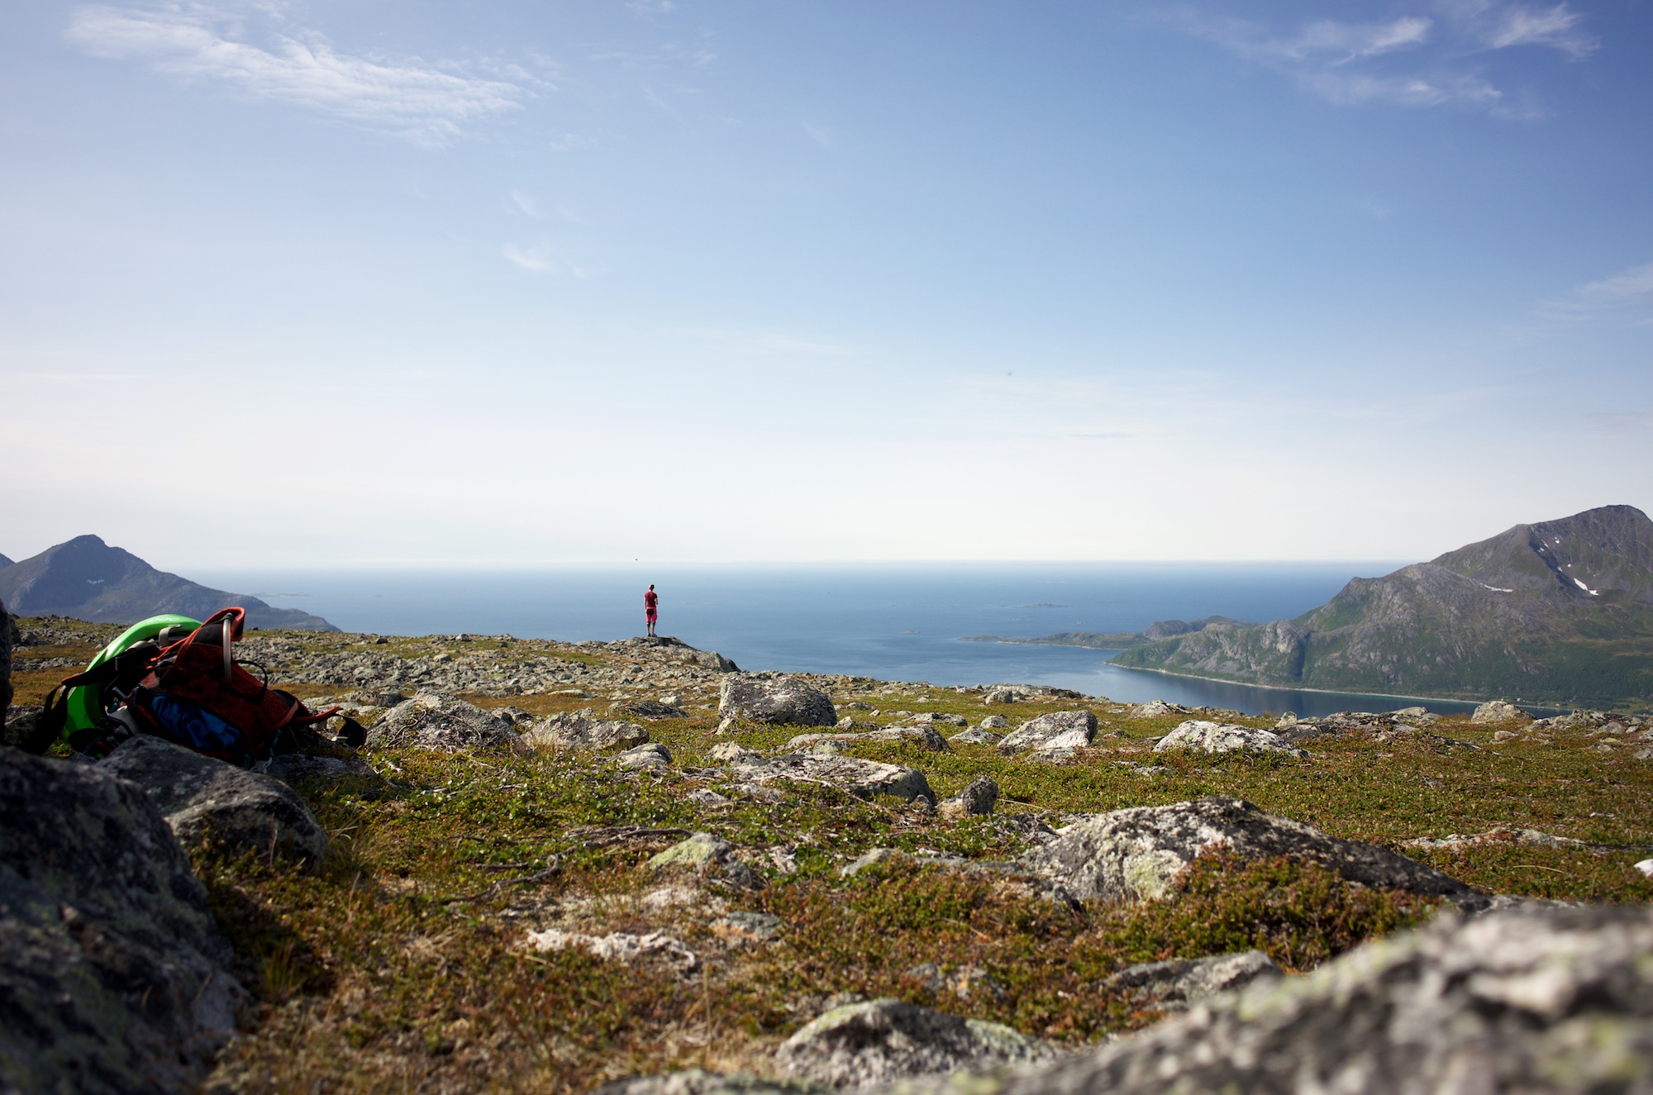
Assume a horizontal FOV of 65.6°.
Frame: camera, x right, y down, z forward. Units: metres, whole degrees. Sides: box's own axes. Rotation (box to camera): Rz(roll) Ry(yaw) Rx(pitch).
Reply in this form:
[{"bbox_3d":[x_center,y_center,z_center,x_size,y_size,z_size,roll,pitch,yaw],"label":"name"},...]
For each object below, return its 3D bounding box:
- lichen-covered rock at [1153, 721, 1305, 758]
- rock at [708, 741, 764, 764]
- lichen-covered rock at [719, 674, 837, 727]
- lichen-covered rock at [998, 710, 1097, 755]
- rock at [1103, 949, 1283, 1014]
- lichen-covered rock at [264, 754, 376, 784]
[{"bbox_3d":[1.557,0.736,4.950,0.570,0.135,0.360,0,0,0],"label":"lichen-covered rock"},{"bbox_3d":[-0.218,0.492,3.100,0.135,0.060,0.110,0,0,0],"label":"rock"},{"bbox_3d":[-0.220,0.692,5.800,0.520,0.225,0.400,0,0,0],"label":"lichen-covered rock"},{"bbox_3d":[0.708,0.580,4.100,0.320,0.135,0.250,0,0,0],"label":"lichen-covered rock"},{"bbox_3d":[0.450,0.526,1.560,0.220,0.075,0.155,0,0,0],"label":"rock"},{"bbox_3d":[-1.024,0.440,2.580,0.225,0.070,0.190,0,0,0],"label":"lichen-covered rock"}]

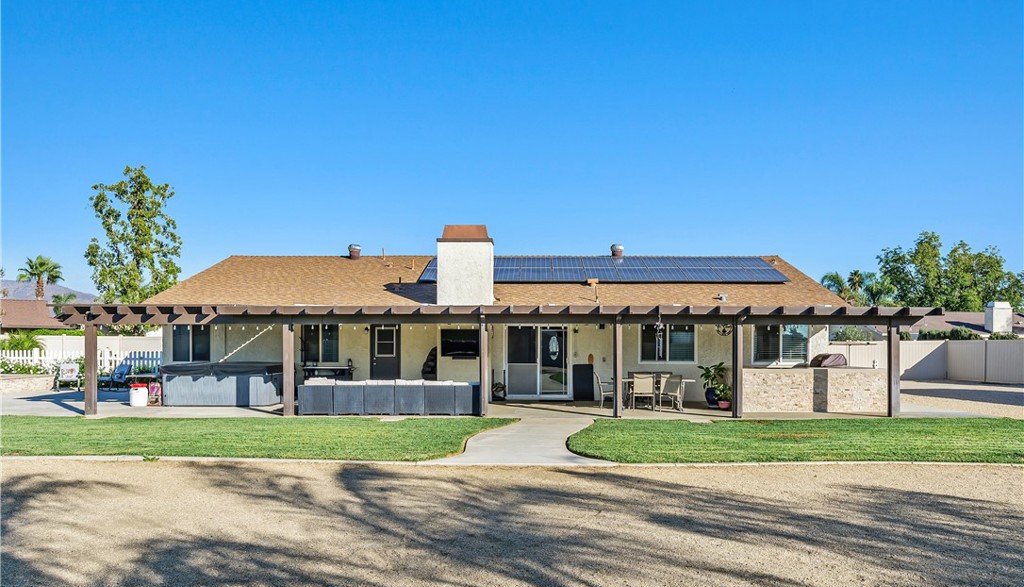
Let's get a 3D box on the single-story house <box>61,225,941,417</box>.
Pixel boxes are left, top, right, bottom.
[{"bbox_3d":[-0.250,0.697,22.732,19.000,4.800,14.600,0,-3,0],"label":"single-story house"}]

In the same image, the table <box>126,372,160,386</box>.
[{"bbox_3d":[-11.203,2.729,21.818,1.200,0.640,0.900,0,-3,0],"label":"table"}]

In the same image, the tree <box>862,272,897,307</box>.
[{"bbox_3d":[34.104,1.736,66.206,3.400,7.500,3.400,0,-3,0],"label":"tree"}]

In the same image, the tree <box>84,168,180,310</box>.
[{"bbox_3d":[-18.627,-1.267,35.277,4.800,10.100,4.800,0,-3,0],"label":"tree"}]

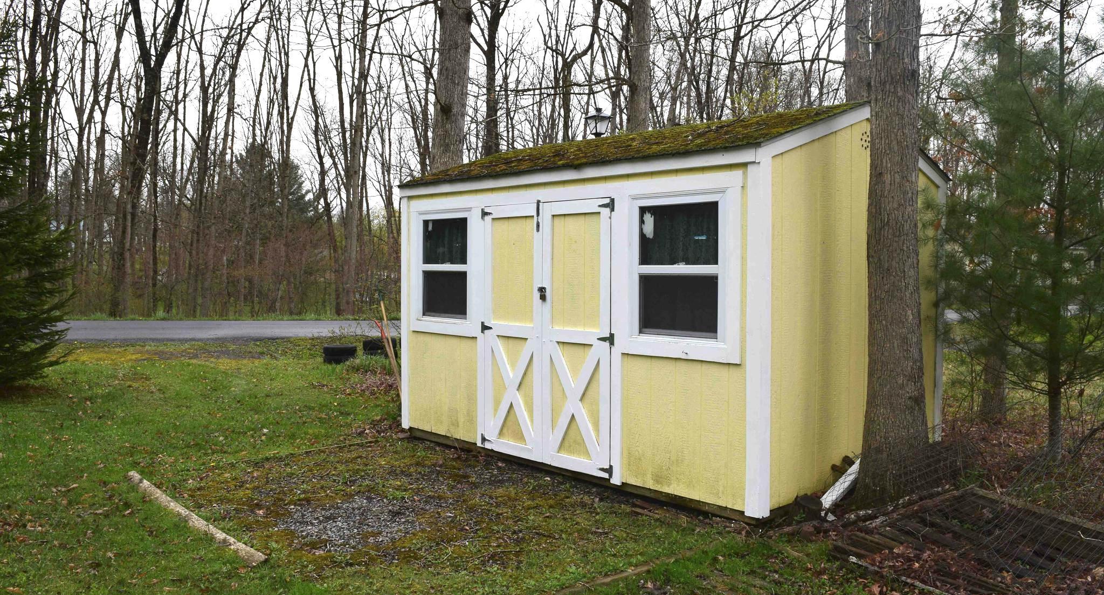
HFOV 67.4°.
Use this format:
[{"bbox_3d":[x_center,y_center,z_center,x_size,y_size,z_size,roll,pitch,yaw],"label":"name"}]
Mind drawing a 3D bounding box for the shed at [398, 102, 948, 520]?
[{"bbox_3d":[0.854,-0.071,6.909,2.640,2.599,3.732,-2,3,-43],"label":"shed"}]

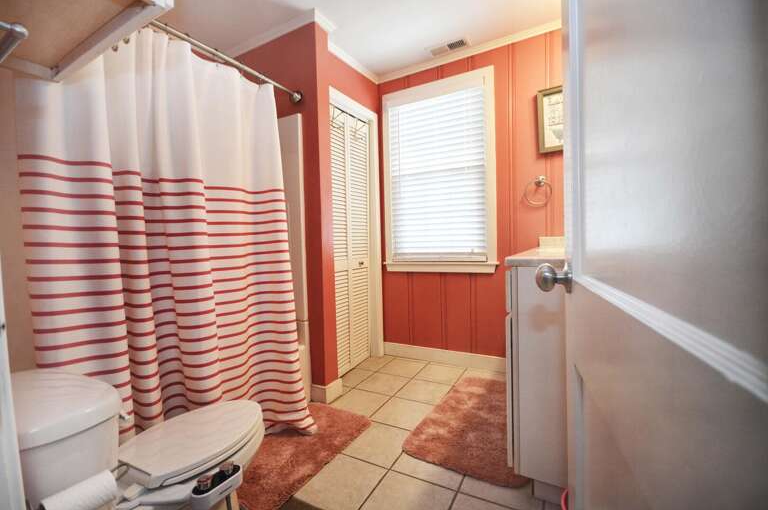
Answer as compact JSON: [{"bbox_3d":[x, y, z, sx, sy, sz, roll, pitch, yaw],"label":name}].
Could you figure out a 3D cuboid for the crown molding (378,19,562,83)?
[{"bbox_3d":[0.658,-1.557,2.443,1.645,0.052,0.047,-1,1,28],"label":"crown molding"}]

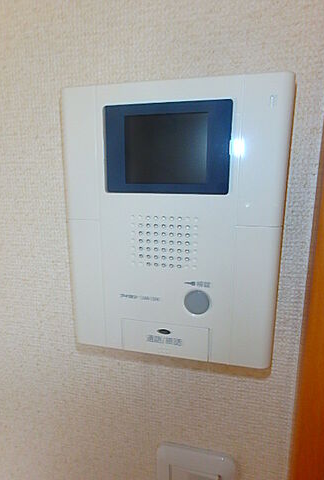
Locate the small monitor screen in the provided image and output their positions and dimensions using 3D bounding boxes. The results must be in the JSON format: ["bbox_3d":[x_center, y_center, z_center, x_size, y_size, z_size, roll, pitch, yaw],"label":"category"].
[{"bbox_3d":[0.003,-0.065,0.211,0.059,0.047,0.008,3,11,12],"label":"small monitor screen"}]

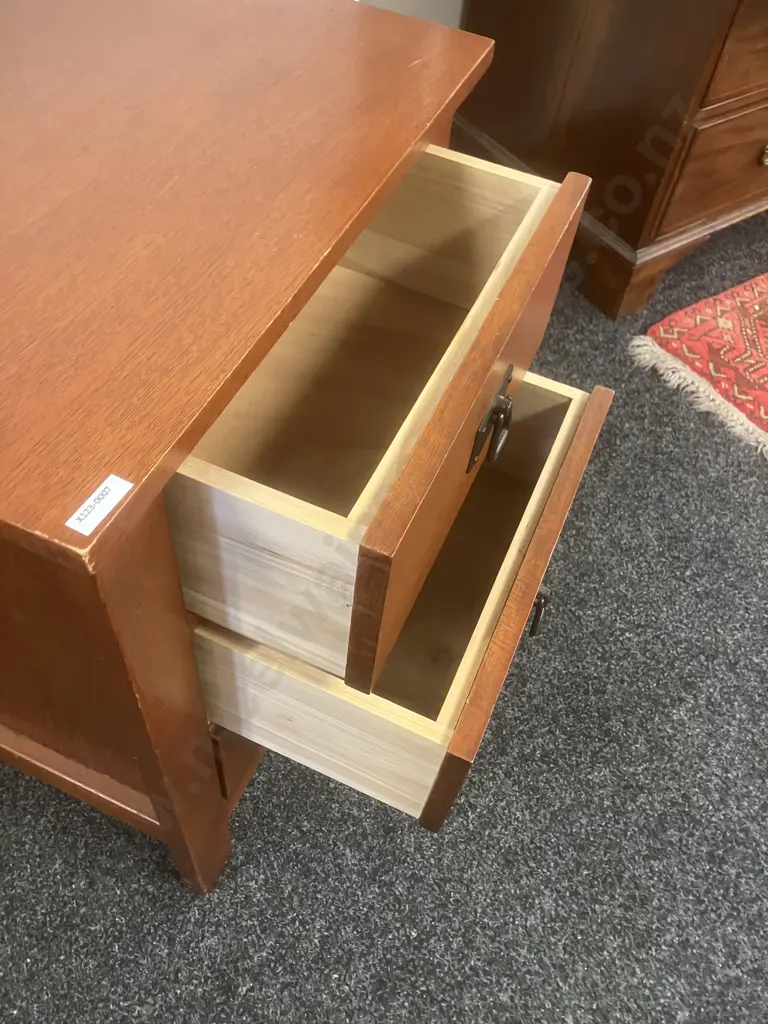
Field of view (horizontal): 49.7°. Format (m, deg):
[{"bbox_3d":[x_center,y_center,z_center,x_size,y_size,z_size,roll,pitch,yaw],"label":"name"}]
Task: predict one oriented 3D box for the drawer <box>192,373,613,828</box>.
[{"bbox_3d":[-0.040,0.009,0.760,0.370,0.166,0.384,22,55,10],"label":"drawer"}]

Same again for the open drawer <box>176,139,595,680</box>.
[{"bbox_3d":[-0.095,-0.135,0.618,0.370,0.164,0.384,22,55,10],"label":"open drawer"}]

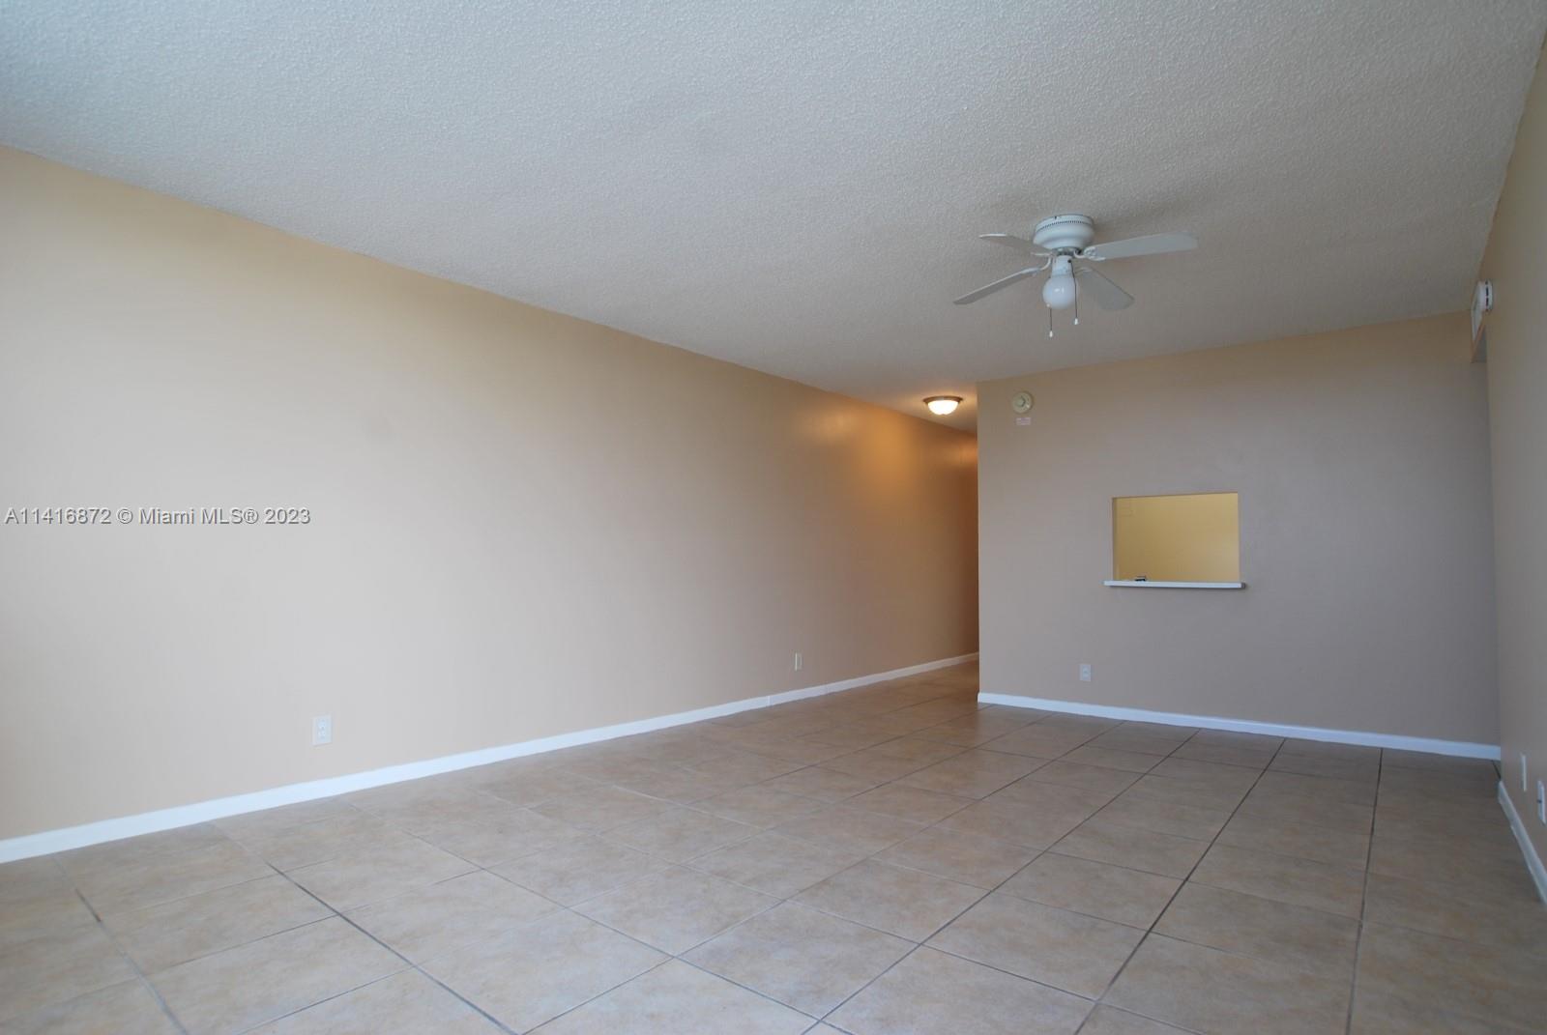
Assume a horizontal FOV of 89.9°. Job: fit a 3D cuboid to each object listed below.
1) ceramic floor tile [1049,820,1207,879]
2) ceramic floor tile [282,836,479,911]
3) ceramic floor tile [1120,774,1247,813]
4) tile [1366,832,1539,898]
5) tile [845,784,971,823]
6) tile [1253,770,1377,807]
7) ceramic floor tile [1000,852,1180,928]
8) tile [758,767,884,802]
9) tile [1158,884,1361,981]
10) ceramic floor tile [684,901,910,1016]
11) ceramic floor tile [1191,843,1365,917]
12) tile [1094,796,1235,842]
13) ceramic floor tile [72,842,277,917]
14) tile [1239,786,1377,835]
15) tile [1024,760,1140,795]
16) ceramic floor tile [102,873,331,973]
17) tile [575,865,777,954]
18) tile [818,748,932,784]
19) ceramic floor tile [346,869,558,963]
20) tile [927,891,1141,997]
[{"bbox_3d":[1.288,1.192,2.789,0.451,0.011,0.451,-4,-6,39],"label":"ceramic floor tile"},{"bbox_3d":[-1.283,1.175,2.555,0.450,0.010,0.450,-3,-6,39],"label":"ceramic floor tile"},{"bbox_3d":[1.849,1.238,3.474,0.447,0.010,0.447,-4,-6,39],"label":"ceramic floor tile"},{"bbox_3d":[2.283,1.187,2.615,0.427,0.010,0.450,-3,-6,39],"label":"tile"},{"bbox_3d":[0.577,1.229,3.346,0.447,0.010,0.447,-4,-6,39],"label":"tile"},{"bbox_3d":[2.485,1.242,3.538,0.447,0.010,0.447,-4,-6,39],"label":"tile"},{"bbox_3d":[1.002,1.171,2.444,0.450,0.010,0.450,-3,-6,39],"label":"ceramic floor tile"},{"bbox_3d":[0.233,1.259,3.653,0.451,0.011,0.451,-4,-6,39],"label":"tile"},{"bbox_3d":[1.350,1.144,2.151,0.451,0.011,0.451,-4,-6,39],"label":"tile"},{"bbox_3d":[0.069,1.129,2.014,0.447,0.010,0.447,-4,-6,39],"label":"ceramic floor tile"},{"bbox_3d":[1.627,1.164,2.491,0.447,0.010,0.447,-4,-6,39],"label":"ceramic floor tile"},{"bbox_3d":[1.577,1.218,3.140,0.451,0.011,0.451,-4,-6,39],"label":"tile"},{"bbox_3d":[-1.930,1.171,2.514,0.450,0.010,0.450,-3,-6,39],"label":"ceramic floor tile"},{"bbox_3d":[2.217,1.221,3.202,0.451,0.011,0.451,-4,-6,39],"label":"tile"},{"bbox_3d":[1.523,1.276,3.800,0.450,0.010,0.450,-3,-6,39],"label":"tile"},{"bbox_3d":[-1.574,1.149,2.214,0.450,0.010,0.450,-3,-6,39],"label":"ceramic floor tile"},{"bbox_3d":[-0.281,1.150,2.299,0.447,0.010,0.447,-4,-6,39],"label":"tile"},{"bbox_3d":[0.524,1.291,4.018,0.450,0.010,0.450,-3,-6,39],"label":"tile"},{"bbox_3d":[-0.917,1.146,2.235,0.447,0.010,0.447,-4,-6,39],"label":"ceramic floor tile"},{"bbox_3d":[0.705,1.133,2.078,0.447,0.010,0.447,-4,-6,39],"label":"tile"}]

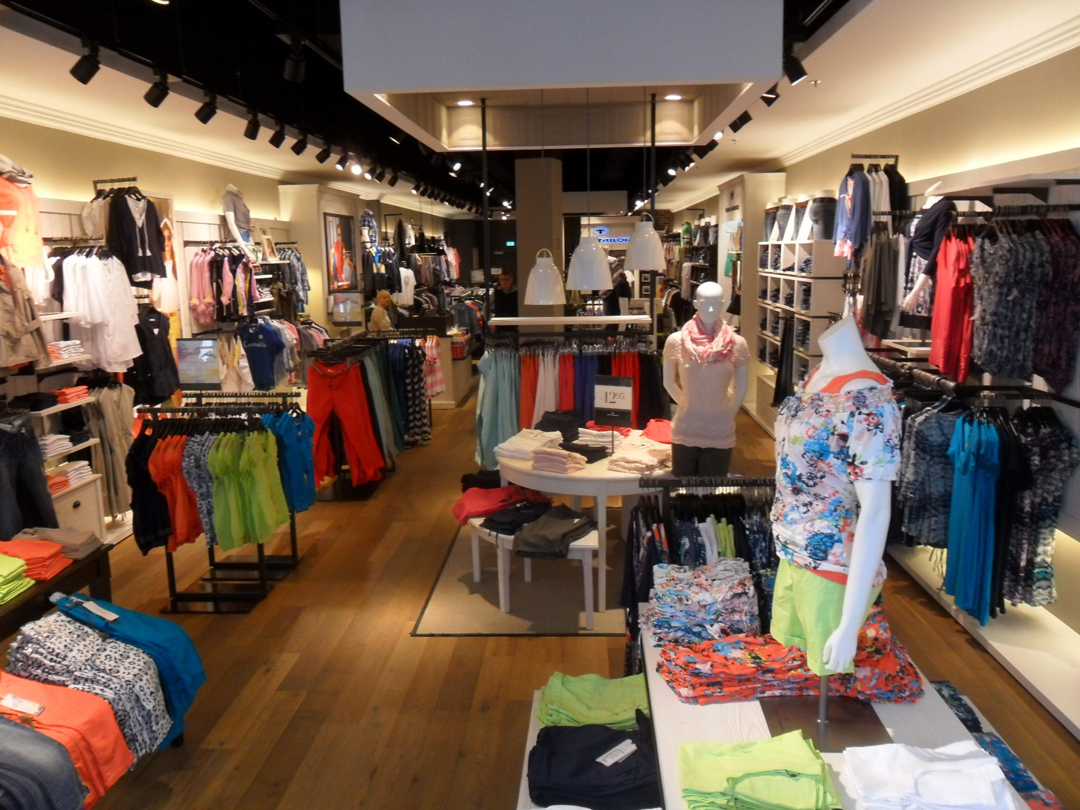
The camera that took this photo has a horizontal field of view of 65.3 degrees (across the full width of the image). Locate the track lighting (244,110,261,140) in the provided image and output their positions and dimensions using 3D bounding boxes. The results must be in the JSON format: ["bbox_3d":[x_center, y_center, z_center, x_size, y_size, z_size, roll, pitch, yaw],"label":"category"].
[{"bbox_3d":[-2.400,-2.330,7.016,0.135,0.235,0.105,2,11,18],"label":"track lighting"}]

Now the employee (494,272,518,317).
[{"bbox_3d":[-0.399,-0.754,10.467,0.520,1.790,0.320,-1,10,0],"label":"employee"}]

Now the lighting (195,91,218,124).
[{"bbox_3d":[-2.441,-2.175,6.161,0.165,0.230,0.105,4,12,26],"label":"lighting"}]

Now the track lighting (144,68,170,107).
[{"bbox_3d":[-2.476,-2.048,5.438,0.165,0.230,0.105,5,12,29],"label":"track lighting"}]

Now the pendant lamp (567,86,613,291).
[{"bbox_3d":[0.266,-1.176,4.575,0.258,1.090,0.258,-1,10,3],"label":"pendant lamp"}]

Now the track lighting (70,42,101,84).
[{"bbox_3d":[-2.513,-1.887,4.651,0.165,0.230,0.105,4,12,26],"label":"track lighting"}]

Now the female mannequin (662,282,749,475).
[{"bbox_3d":[0.899,0.260,4.606,0.470,1.850,0.320,-1,10,3],"label":"female mannequin"}]

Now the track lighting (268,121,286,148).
[{"bbox_3d":[-2.372,-2.440,7.602,0.165,0.230,0.105,5,12,32],"label":"track lighting"}]

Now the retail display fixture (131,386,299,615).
[{"bbox_3d":[-1.925,0.545,5.246,0.790,1.180,0.900,-1,10,3],"label":"retail display fixture"}]

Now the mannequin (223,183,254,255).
[{"bbox_3d":[-3.212,-1.930,8.997,0.340,0.830,0.370,0,10,6],"label":"mannequin"}]

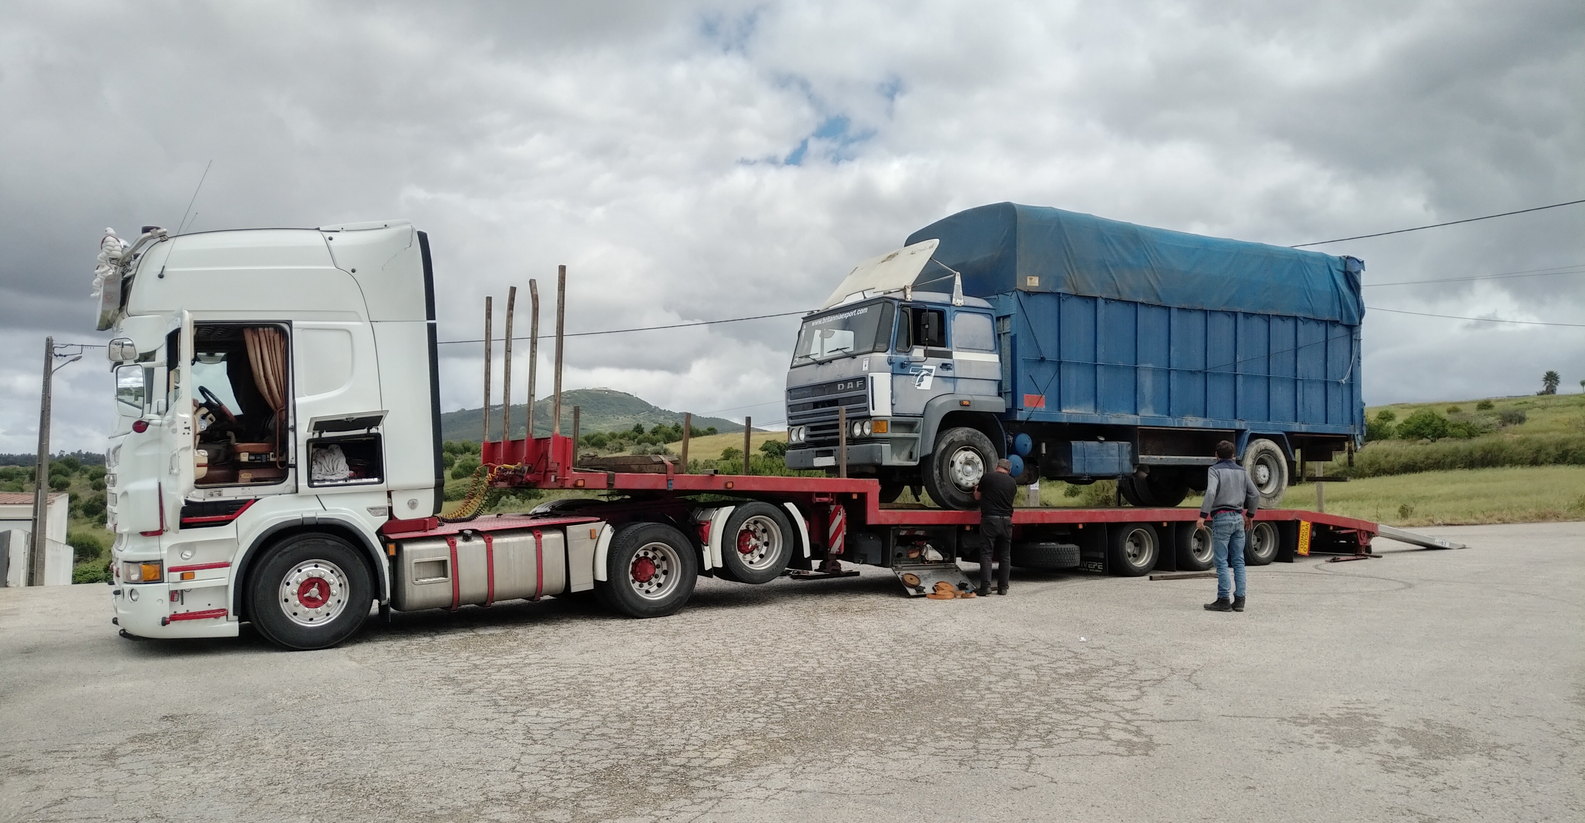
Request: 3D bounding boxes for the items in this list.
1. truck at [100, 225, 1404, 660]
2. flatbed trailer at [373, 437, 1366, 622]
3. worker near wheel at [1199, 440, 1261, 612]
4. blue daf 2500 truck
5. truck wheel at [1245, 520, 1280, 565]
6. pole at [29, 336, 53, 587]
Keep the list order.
[{"bbox_3d":[1.405,0.310,14.873,18.240,4.050,2.750,1,-4,-32],"label":"truck"},{"bbox_3d":[2.774,1.402,15.703,15.100,1.920,2.550,1,-4,-31],"label":"flatbed trailer"},{"bbox_3d":[4.603,1.213,11.705,0.620,1.790,0.360,0,-3,-5],"label":"worker near wheel"},{"bbox_3d":[4.783,-0.623,17.053,9.850,4.220,2.550,3,-5,-31],"label":"blue daf 2500 truck"},{"bbox_3d":[7.148,1.979,17.038,0.810,0.810,0.300,1,-4,-31],"label":"truck wheel"},{"bbox_3d":[-20.455,1.486,30.000,0.400,7.100,0.400,-1,-3,0],"label":"pole"}]

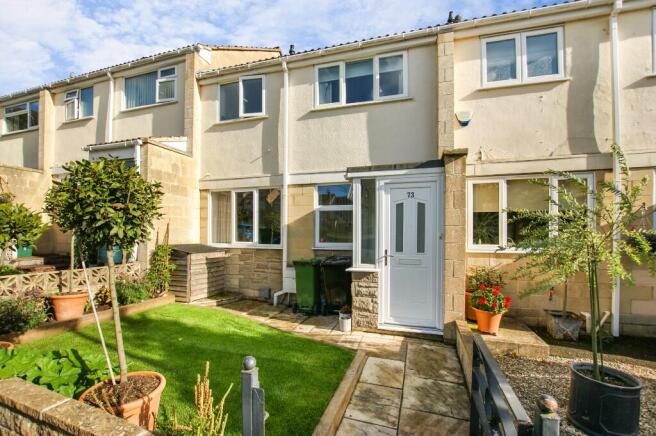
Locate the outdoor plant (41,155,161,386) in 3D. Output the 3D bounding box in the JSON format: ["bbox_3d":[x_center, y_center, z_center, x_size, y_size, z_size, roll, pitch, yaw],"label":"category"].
[{"bbox_3d":[-1.488,0.364,1.860,0.620,1.540,0.620,0,0,18],"label":"outdoor plant"}]

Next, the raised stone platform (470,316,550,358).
[{"bbox_3d":[2.534,1.717,4.139,1.040,0.160,0.900,0,0,18],"label":"raised stone platform"}]

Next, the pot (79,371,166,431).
[{"bbox_3d":[-1.432,1.420,1.927,0.475,0.420,0.475,0,-1,0],"label":"pot"}]

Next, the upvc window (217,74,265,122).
[{"bbox_3d":[-1.945,-2.666,6.130,1.233,0.961,0.120,0,-1,16],"label":"upvc window"}]

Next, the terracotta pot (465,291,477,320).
[{"bbox_3d":[2.470,1.431,4.457,0.420,0.410,0.420,0,-1,16],"label":"terracotta pot"}]

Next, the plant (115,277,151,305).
[{"bbox_3d":[-3.273,1.260,4.620,0.480,0.480,0.450,0,0,18],"label":"plant"}]

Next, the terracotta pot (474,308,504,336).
[{"bbox_3d":[2.275,1.468,3.862,0.390,0.310,0.390,0,-1,16],"label":"terracotta pot"}]

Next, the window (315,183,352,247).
[{"bbox_3d":[0.194,-0.043,5.375,0.900,1.250,0.090,0,0,18],"label":"window"}]

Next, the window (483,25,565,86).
[{"bbox_3d":[3.281,-2.716,4.632,1.214,0.885,0.120,0,-1,16],"label":"window"}]

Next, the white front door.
[{"bbox_3d":[1.162,0.520,3.842,0.834,2.142,0.100,0,-1,16],"label":"white front door"}]

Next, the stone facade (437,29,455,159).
[{"bbox_3d":[2.070,-2.168,4.760,0.260,2.100,0.140,0,0,18],"label":"stone facade"}]

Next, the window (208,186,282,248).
[{"bbox_3d":[-1.856,0.010,6.067,1.846,1.311,0.120,0,-1,16],"label":"window"}]

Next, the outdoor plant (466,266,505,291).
[{"bbox_3d":[2.568,0.995,4.454,0.520,0.430,0.480,0,-1,16],"label":"outdoor plant"}]

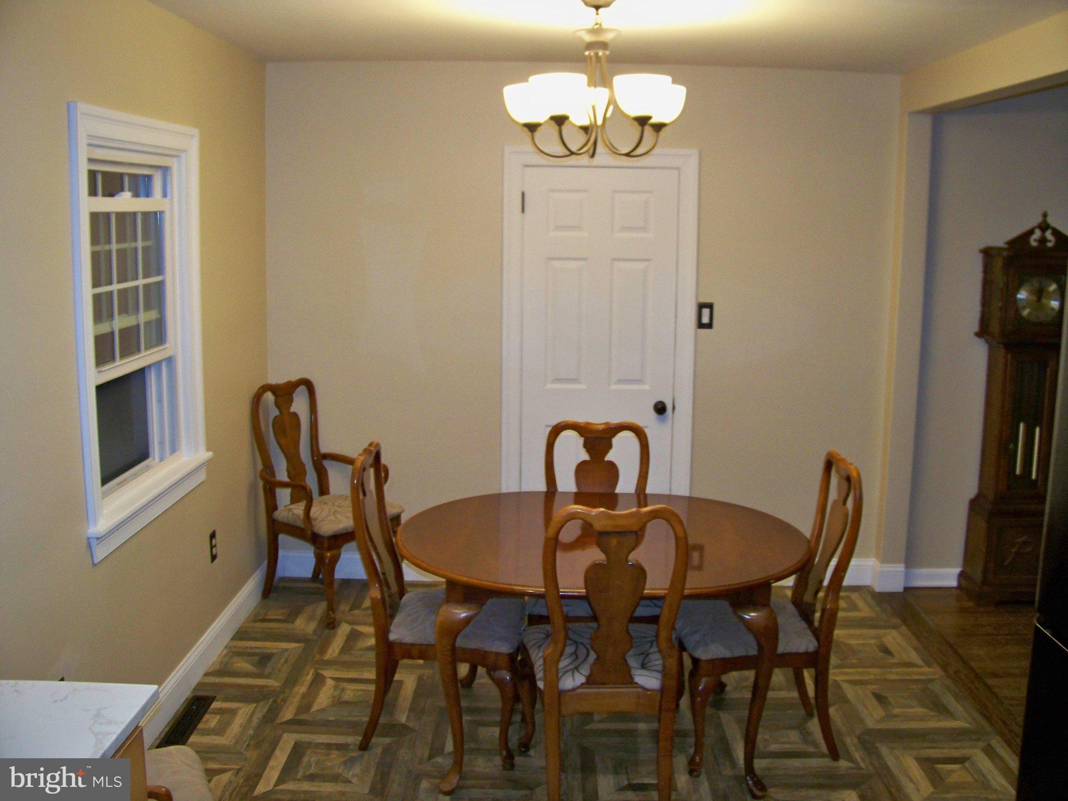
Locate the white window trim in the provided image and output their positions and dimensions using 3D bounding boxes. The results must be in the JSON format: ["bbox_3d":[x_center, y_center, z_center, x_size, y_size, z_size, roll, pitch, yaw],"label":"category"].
[{"bbox_3d":[-1.234,-0.251,3.249,0.127,1.281,1.046,1,10,1],"label":"white window trim"}]

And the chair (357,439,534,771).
[{"bbox_3d":[-0.291,0.648,3.375,0.572,1.007,0.528,1,10,1],"label":"chair"}]

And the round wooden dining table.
[{"bbox_3d":[0.212,0.787,3.355,1.310,0.745,1.056,1,10,1],"label":"round wooden dining table"}]

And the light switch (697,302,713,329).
[{"bbox_3d":[0.789,-0.387,4.673,0.076,0.124,0.012,1,10,1],"label":"light switch"}]

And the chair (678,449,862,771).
[{"bbox_3d":[0.748,0.664,3.320,0.567,1.007,0.528,1,10,1],"label":"chair"}]

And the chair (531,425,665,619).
[{"bbox_3d":[0.225,0.601,3.691,0.518,1.007,0.567,1,10,1],"label":"chair"}]

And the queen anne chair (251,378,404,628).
[{"bbox_3d":[-0.932,0.427,4.564,0.577,1.012,0.567,7,12,32],"label":"queen anne chair"}]

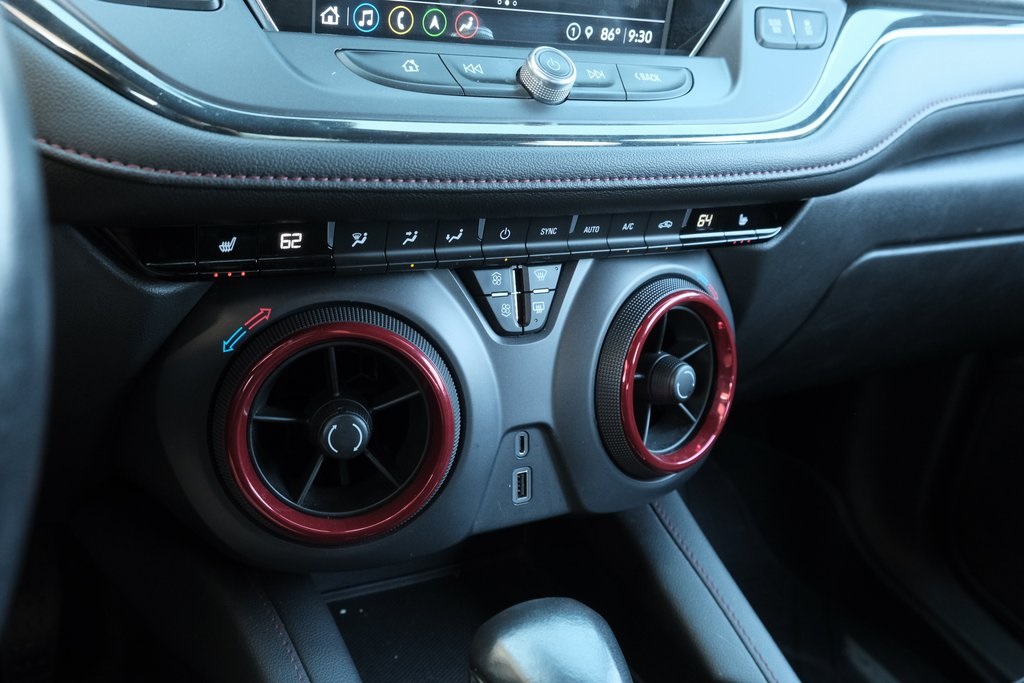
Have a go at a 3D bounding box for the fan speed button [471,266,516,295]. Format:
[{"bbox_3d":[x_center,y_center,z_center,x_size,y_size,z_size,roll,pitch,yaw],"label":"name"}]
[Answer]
[{"bbox_3d":[-0.010,-0.028,0.406,0.022,0.013,0.007,-7,11,-28],"label":"fan speed button"}]

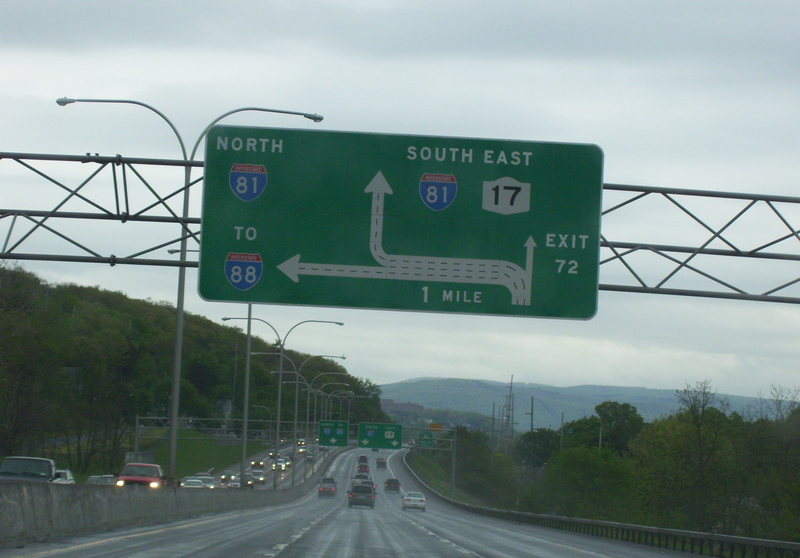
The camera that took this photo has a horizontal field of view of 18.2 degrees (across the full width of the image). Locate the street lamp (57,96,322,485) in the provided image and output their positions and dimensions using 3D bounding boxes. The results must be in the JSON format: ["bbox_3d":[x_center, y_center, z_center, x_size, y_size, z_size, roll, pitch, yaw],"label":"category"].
[{"bbox_3d":[-7.449,0.561,85.000,9.000,13.100,0.400,3,-4,-1],"label":"street lamp"}]

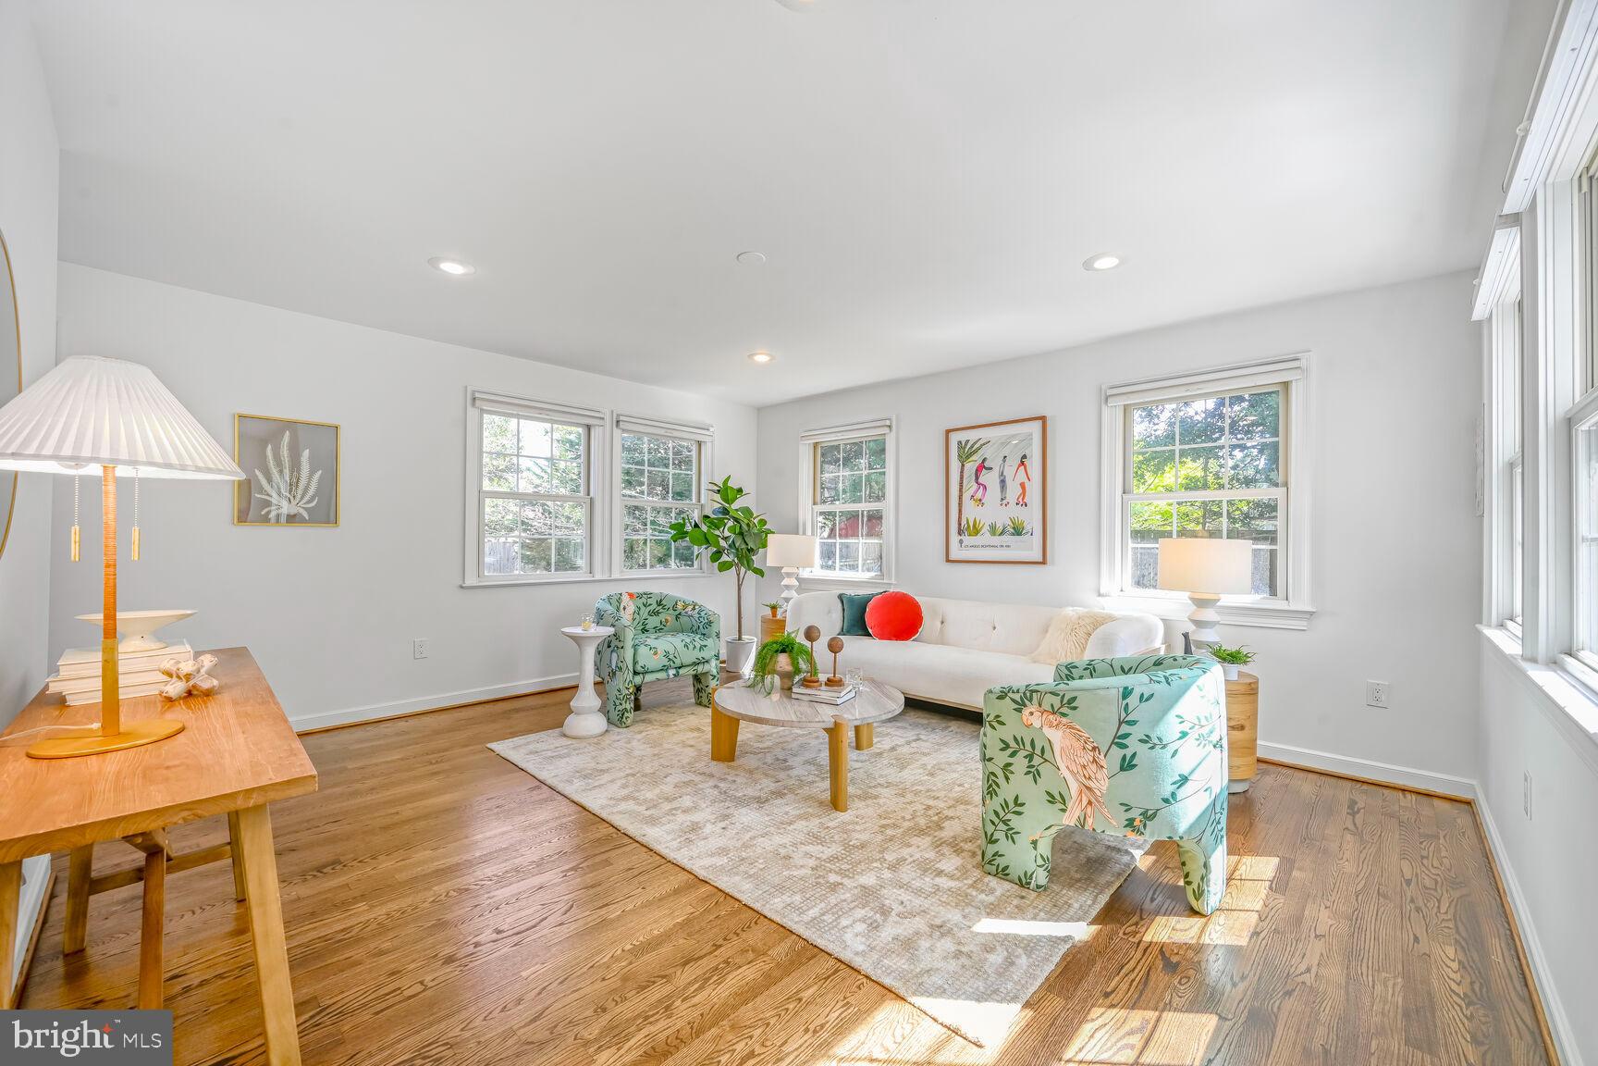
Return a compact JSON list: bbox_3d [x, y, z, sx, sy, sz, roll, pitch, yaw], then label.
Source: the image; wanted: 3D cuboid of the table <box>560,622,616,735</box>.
[{"bbox_3d":[-1.267,0.886,3.715,0.316,0.618,0.316,0,-1,0],"label":"table"}]

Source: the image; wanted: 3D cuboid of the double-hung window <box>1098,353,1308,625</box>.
[{"bbox_3d":[2.284,-0.243,3.580,1.020,1.360,0.110,0,-1,44],"label":"double-hung window"}]

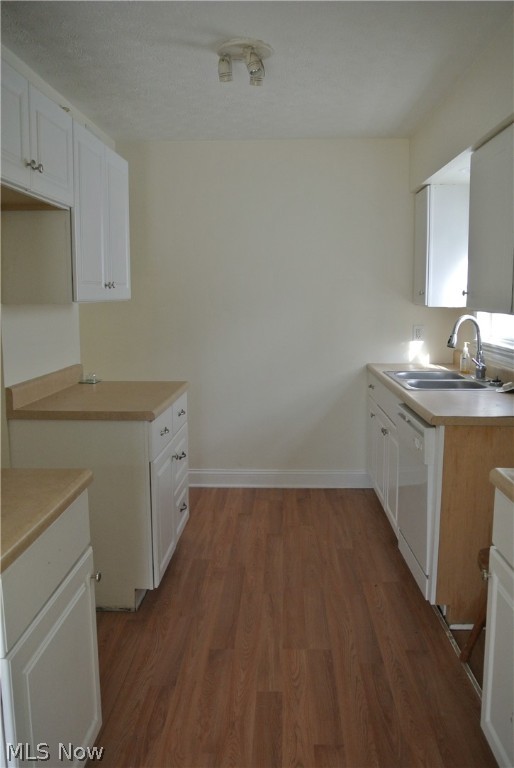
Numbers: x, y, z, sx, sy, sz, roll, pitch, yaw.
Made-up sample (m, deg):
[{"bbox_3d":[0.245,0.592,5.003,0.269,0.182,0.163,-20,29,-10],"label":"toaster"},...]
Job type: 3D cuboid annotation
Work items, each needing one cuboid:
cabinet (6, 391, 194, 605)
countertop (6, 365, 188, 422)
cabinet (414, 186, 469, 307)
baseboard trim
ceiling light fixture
[{"bbox_3d":[-0.740,0.528,3.300,0.640,0.868,0.940,0,8,3],"label":"cabinet"},{"bbox_3d":[-0.740,0.027,3.239,0.647,0.143,0.965,0,8,3],"label":"countertop"},{"bbox_3d":[1.250,-0.898,4.224,0.329,0.757,0.410,0,8,3],"label":"cabinet"},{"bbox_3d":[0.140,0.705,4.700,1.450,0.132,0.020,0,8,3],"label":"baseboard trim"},{"bbox_3d":[-0.051,-1.376,2.793,0.235,0.153,0.238,0,8,3],"label":"ceiling light fixture"}]

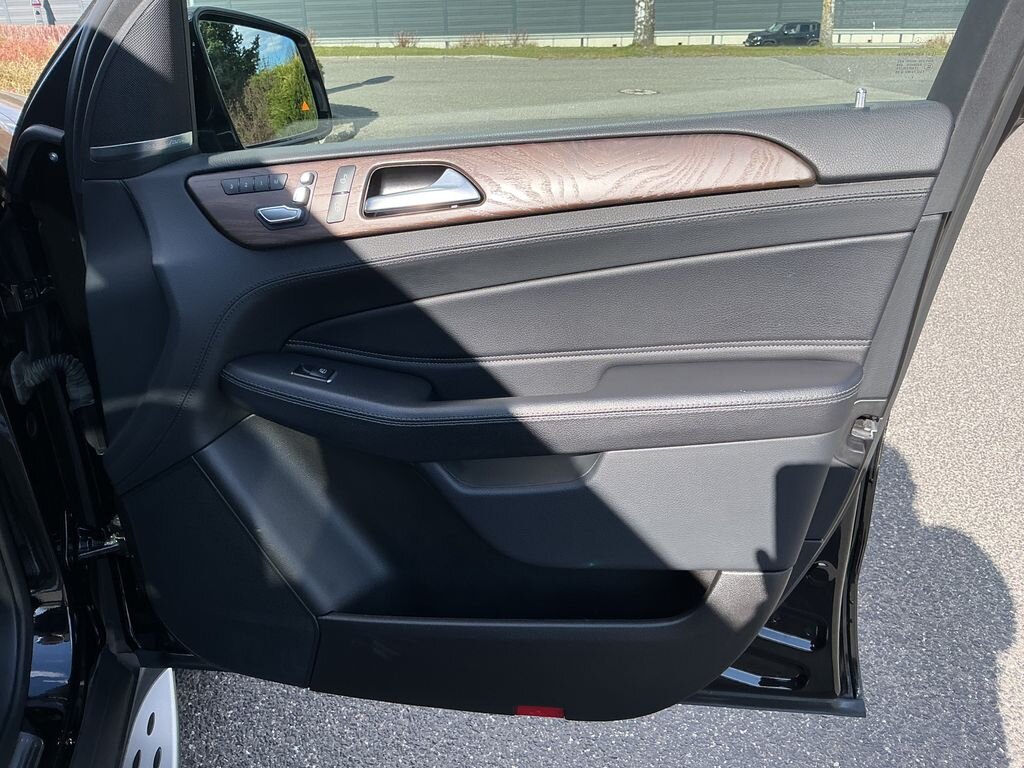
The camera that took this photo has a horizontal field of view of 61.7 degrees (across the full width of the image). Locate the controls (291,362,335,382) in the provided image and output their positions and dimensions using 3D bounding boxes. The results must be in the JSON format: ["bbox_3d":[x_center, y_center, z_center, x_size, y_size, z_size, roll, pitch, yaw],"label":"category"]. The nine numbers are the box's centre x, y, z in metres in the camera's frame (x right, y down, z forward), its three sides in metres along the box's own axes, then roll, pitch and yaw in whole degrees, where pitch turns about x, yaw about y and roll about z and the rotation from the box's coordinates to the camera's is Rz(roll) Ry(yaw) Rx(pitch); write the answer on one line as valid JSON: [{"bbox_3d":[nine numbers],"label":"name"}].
[{"bbox_3d":[-0.222,-0.013,0.963,0.045,0.012,0.028,9,23,2],"label":"controls"}]

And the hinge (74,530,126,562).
[{"bbox_3d":[-0.584,0.231,1.217,0.062,0.040,0.042,2,23,5],"label":"hinge"}]

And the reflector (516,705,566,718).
[{"bbox_3d":[0.037,0.438,1.148,0.065,0.016,0.010,2,23,5],"label":"reflector"}]

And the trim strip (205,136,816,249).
[{"bbox_3d":[-0.021,-0.213,0.917,0.668,0.090,0.030,-4,15,6],"label":"trim strip"}]

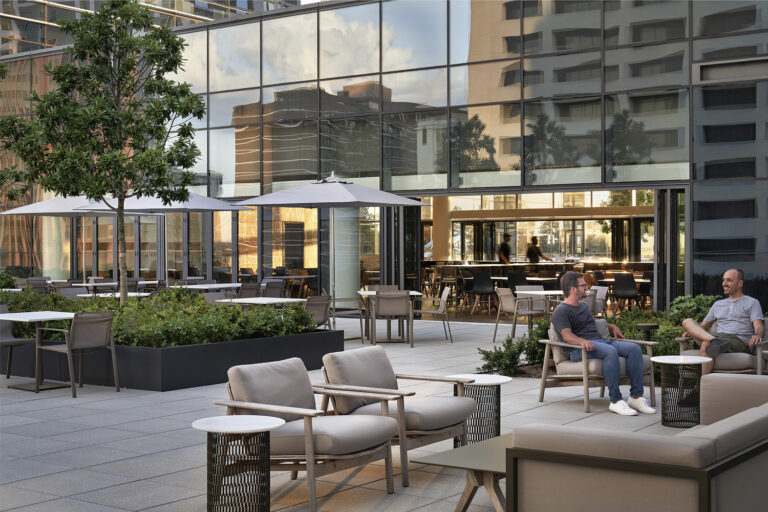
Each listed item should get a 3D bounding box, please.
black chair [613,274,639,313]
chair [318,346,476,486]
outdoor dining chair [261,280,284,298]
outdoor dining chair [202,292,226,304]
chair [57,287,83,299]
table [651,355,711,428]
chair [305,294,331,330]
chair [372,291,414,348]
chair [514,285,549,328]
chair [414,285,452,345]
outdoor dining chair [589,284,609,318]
[{"bbox_3d":[5.078,0.790,22.400,0.490,0.830,0.530,0,1,28],"label":"black chair"},{"bbox_3d":[0.085,1.042,7.200,0.800,0.790,0.770,0,1,33],"label":"chair"},{"bbox_3d":[-2.320,0.944,20.940,0.610,0.855,0.580,0,0,37],"label":"outdoor dining chair"},{"bbox_3d":[-2.320,0.969,15.600,0.610,0.855,0.580,0,0,37],"label":"outdoor dining chair"},{"bbox_3d":[-4.770,0.931,17.000,0.620,0.840,0.580,0,1,37],"label":"chair"},{"bbox_3d":[2.513,1.146,9.000,0.515,0.540,0.515,0,1,35],"label":"table"},{"bbox_3d":[-1.100,0.950,14.420,0.620,0.840,0.580,0,1,37],"label":"chair"},{"bbox_3d":[0.120,0.964,16.700,0.580,0.855,0.610,0,0,-4],"label":"chair"},{"bbox_3d":[2.560,0.957,18.300,0.580,0.855,0.610,0,0,-14],"label":"chair"},{"bbox_3d":[0.780,0.961,17.300,0.610,0.855,0.580,0,0,-4],"label":"chair"},{"bbox_3d":[3.430,0.958,17.990,0.610,0.855,0.580,0,0,-18],"label":"outdoor dining chair"}]

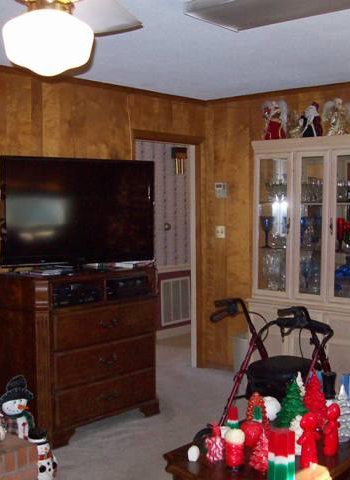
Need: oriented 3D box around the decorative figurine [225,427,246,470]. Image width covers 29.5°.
[{"bbox_3d":[0.254,0.869,2.792,0.083,0.163,0.083,1,4,17],"label":"decorative figurine"}]

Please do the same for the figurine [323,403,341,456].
[{"bbox_3d":[0.675,0.803,2.846,0.080,0.220,0.077,-2,4,-35],"label":"figurine"}]

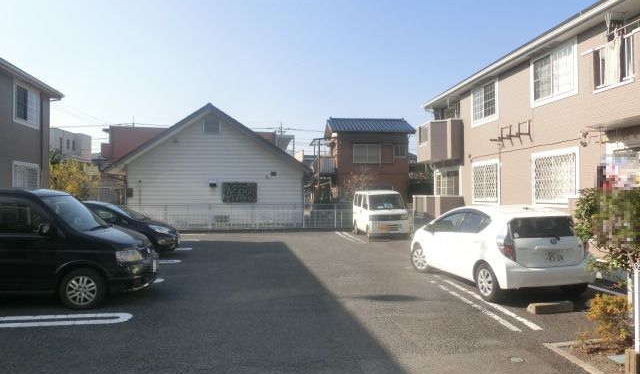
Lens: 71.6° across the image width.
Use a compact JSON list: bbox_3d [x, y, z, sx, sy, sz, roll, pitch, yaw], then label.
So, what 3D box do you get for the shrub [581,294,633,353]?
[{"bbox_3d":[3.117,1.451,4.827,0.520,0.600,0.480,0,-1,-6],"label":"shrub"}]

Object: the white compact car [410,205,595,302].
[{"bbox_3d":[3.138,1.087,8.447,1.695,1.445,3.995,0,-1,-10],"label":"white compact car"}]

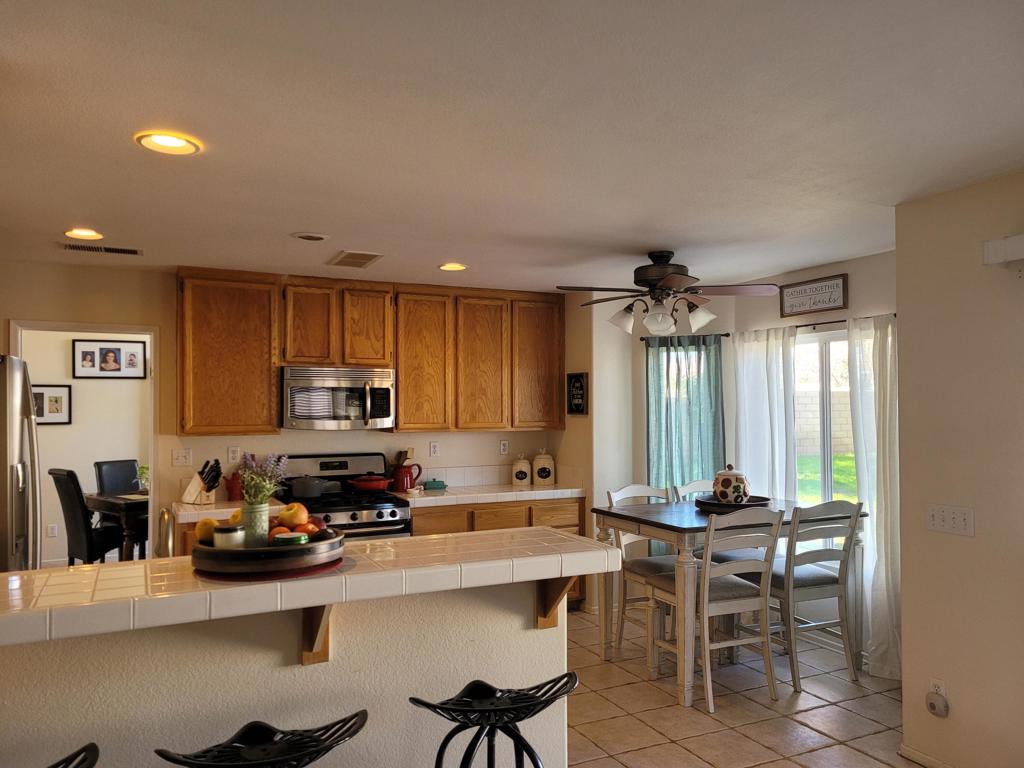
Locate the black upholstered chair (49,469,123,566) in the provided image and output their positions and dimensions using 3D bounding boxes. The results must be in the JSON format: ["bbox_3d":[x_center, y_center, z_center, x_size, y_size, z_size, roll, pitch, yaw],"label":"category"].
[{"bbox_3d":[-3.596,1.245,6.680,0.620,1.000,0.470,1,-2,-44],"label":"black upholstered chair"}]

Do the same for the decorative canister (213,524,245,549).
[{"bbox_3d":[-0.728,0.407,1.982,0.075,0.080,0.075,1,-1,-26],"label":"decorative canister"}]

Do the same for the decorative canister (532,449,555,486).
[{"bbox_3d":[0.262,0.662,6.250,0.166,0.306,0.158,0,-1,2],"label":"decorative canister"}]

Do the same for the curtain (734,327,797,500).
[{"bbox_3d":[1.739,0.665,5.296,0.110,2.090,0.590,1,-1,-26],"label":"curtain"}]

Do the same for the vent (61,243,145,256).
[{"bbox_3d":[-2.325,-0.749,4.360,0.420,0.025,0.210,1,-1,-26],"label":"vent"}]

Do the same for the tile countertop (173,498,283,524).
[{"bbox_3d":[-1.815,0.793,4.944,0.660,0.062,0.640,1,-1,-26],"label":"tile countertop"}]

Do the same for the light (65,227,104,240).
[{"bbox_3d":[-2.172,-0.756,3.908,0.180,0.040,0.180,1,-1,-26],"label":"light"}]

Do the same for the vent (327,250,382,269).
[{"bbox_3d":[-0.964,-0.742,4.671,0.260,0.025,0.490,1,-1,-26],"label":"vent"}]

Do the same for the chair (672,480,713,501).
[{"bbox_3d":[1.407,1.172,4.989,0.460,1.020,0.570,1,-1,-26],"label":"chair"}]

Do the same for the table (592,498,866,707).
[{"bbox_3d":[1.298,1.233,4.633,1.360,0.923,0.892,1,-1,-26],"label":"table"}]

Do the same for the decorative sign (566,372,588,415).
[{"bbox_3d":[0.497,0.076,5.823,0.035,0.325,0.280,1,-1,-26],"label":"decorative sign"}]

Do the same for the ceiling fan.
[{"bbox_3d":[0.873,-0.517,4.486,1.270,0.485,1.270,1,-1,-26],"label":"ceiling fan"}]

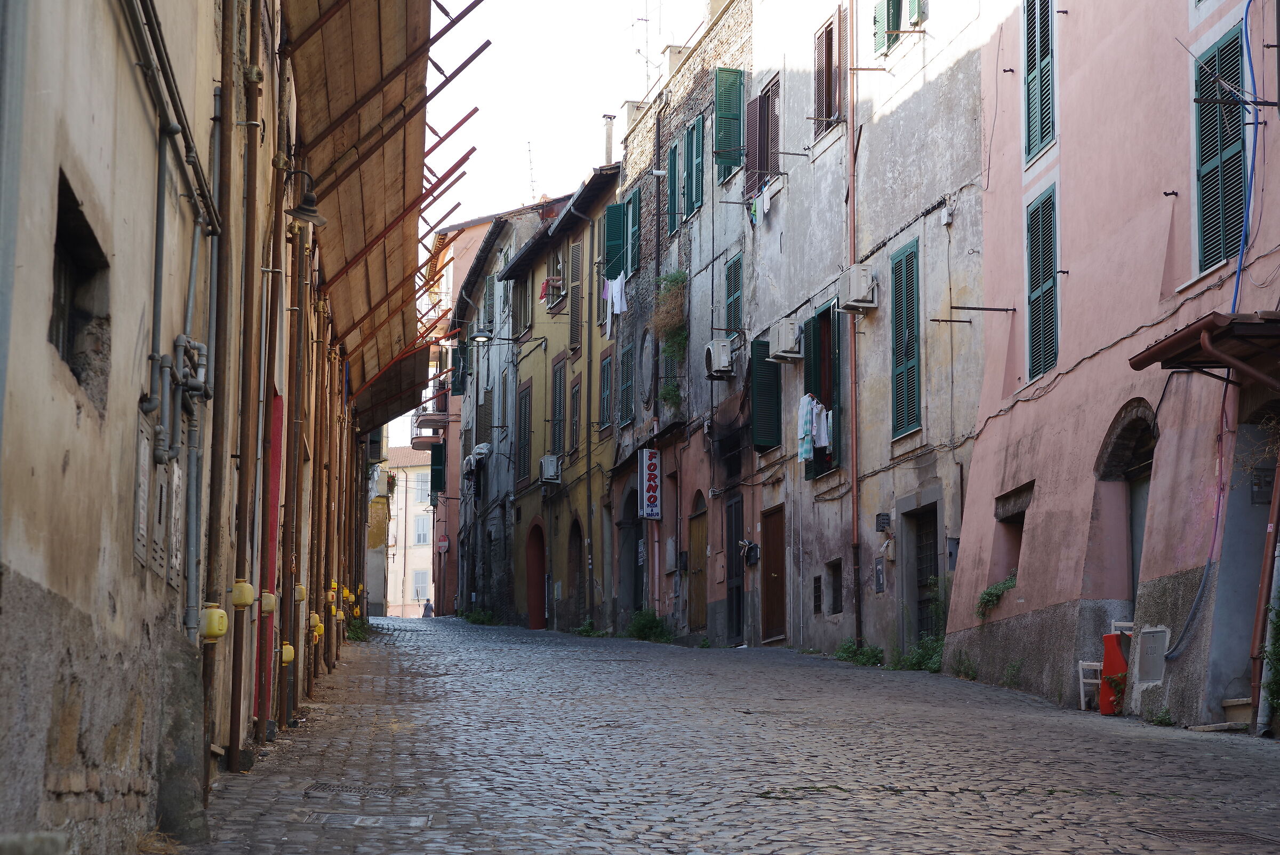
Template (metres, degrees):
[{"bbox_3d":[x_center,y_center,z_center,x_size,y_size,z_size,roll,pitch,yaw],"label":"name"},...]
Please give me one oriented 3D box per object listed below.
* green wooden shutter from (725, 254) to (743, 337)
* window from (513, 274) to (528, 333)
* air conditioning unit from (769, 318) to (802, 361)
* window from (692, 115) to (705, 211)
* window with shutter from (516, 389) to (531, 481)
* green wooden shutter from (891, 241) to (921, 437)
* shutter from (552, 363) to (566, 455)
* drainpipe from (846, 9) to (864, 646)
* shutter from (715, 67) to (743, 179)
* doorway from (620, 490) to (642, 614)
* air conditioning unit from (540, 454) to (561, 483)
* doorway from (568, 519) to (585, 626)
[{"bbox_3d":[1.620,-2.290,40.100,0.100,1.400,0.900,3,-10,-14],"label":"green wooden shutter"},{"bbox_3d":[-3.138,-3.256,60.947,0.250,1.650,1.500,3,-9,-15],"label":"window"},{"bbox_3d":[2.269,-1.368,36.317,0.280,0.530,0.780,2,-8,-11],"label":"air conditioning unit"},{"bbox_3d":[1.052,-4.929,43.775,0.150,1.775,1.069,2,-8,-12],"label":"window"},{"bbox_3d":[-2.791,0.189,56.000,0.120,2.150,1.050,3,-10,-15],"label":"window with shutter"},{"bbox_3d":[3.545,-1.170,30.853,0.080,2.514,1.200,2,-8,-11],"label":"green wooden shutter"},{"bbox_3d":[-1.927,-0.427,55.025,0.120,2.318,1.280,2,-8,-14],"label":"shutter"},{"bbox_3d":[3.165,-1.640,34.000,0.100,9.700,0.100,3,-10,-14],"label":"drainpipe"},{"bbox_3d":[1.537,-5.316,39.700,0.490,1.720,0.060,4,-10,-20],"label":"shutter"},{"bbox_3d":[-0.060,2.761,48.429,0.350,2.925,2.150,2,-8,-12],"label":"doorway"},{"bbox_3d":[-2.161,0.982,54.679,0.290,0.550,0.760,2,-8,-14],"label":"air conditioning unit"},{"bbox_3d":[-1.484,3.401,54.031,0.400,2.500,1.750,2,-9,-11],"label":"doorway"}]

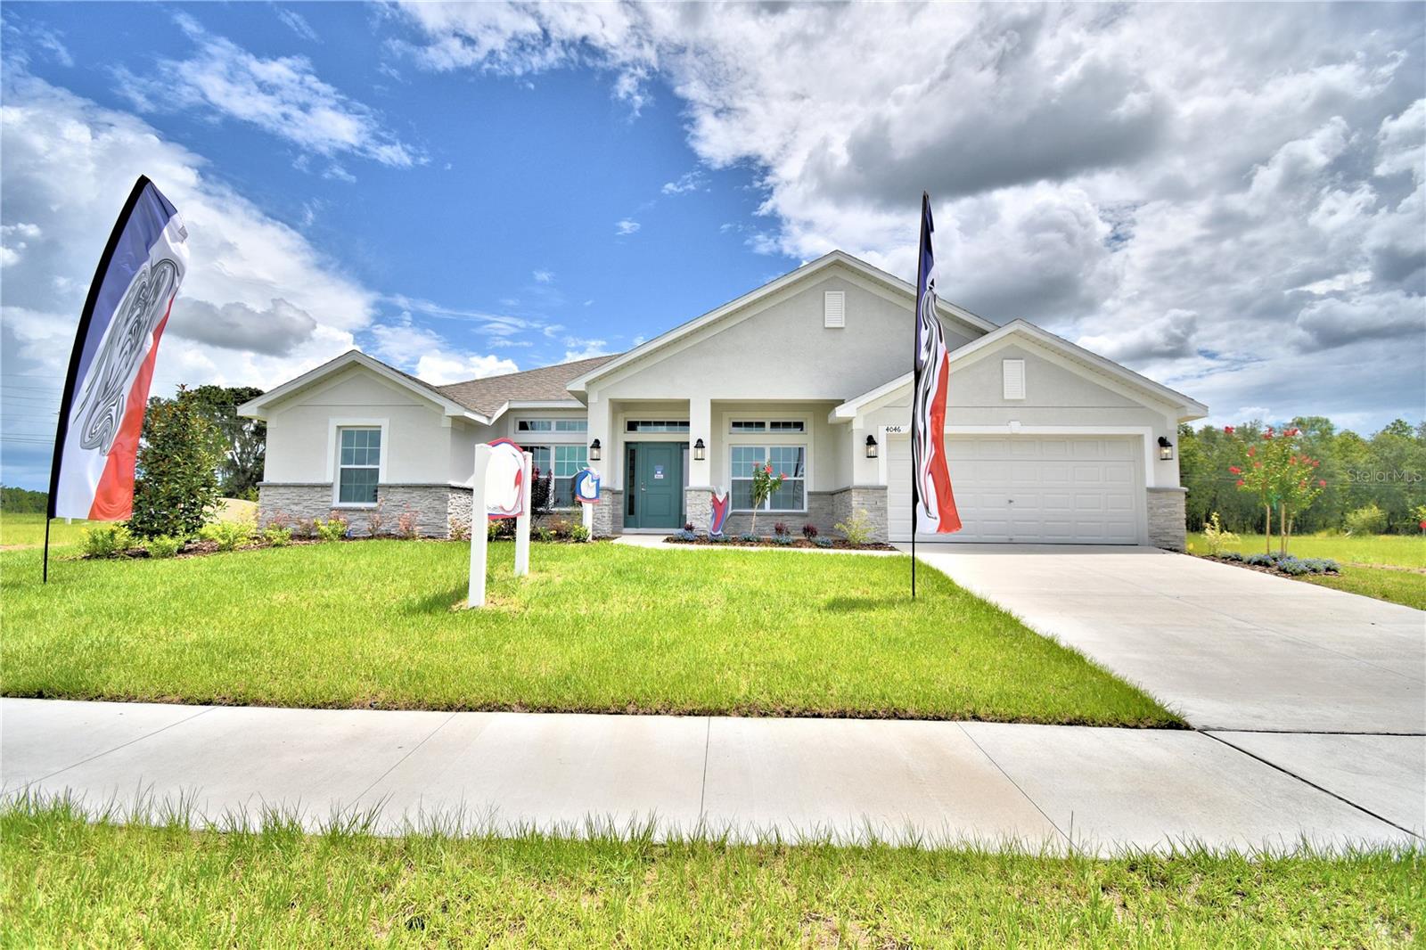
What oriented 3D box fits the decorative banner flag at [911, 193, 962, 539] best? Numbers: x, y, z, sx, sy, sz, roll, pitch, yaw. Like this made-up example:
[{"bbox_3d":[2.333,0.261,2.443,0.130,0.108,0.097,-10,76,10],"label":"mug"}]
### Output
[{"bbox_3d":[2.685,-1.473,7.276,0.700,4.360,0.280,4,-5,-39],"label":"decorative banner flag"}]

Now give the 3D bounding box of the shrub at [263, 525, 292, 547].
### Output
[{"bbox_3d":[-8.173,1.152,11.172,0.460,0.420,0.460,3,-5,-36],"label":"shrub"}]

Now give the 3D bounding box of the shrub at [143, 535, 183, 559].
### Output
[{"bbox_3d":[-8.594,1.122,9.284,0.460,0.360,0.460,4,-6,-42],"label":"shrub"}]

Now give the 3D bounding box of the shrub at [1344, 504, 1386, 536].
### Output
[{"bbox_3d":[34.722,2.397,31.586,1.550,1.710,1.550,4,-6,-42],"label":"shrub"}]

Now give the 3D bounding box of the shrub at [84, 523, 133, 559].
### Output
[{"bbox_3d":[-9.490,1.031,9.325,0.560,0.560,0.560,-4,-6,45],"label":"shrub"}]

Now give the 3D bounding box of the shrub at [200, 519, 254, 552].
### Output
[{"bbox_3d":[-8.328,1.030,10.183,0.720,0.570,0.720,4,-5,-39],"label":"shrub"}]

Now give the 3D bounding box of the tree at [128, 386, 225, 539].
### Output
[{"bbox_3d":[-9.313,-0.159,10.307,1.220,2.810,1.220,4,-6,-42],"label":"tree"}]

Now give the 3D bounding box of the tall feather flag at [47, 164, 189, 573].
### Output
[{"bbox_3d":[-7.462,-1.306,7.450,0.250,5.100,0.950,-3,-6,43],"label":"tall feather flag"}]

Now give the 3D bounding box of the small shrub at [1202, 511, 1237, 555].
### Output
[{"bbox_3d":[8.972,1.043,10.512,0.490,0.790,0.490,-3,-5,40],"label":"small shrub"}]

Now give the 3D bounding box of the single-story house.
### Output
[{"bbox_3d":[0.065,-1.183,19.849,18.850,6.200,17.000,0,-4,2],"label":"single-story house"}]

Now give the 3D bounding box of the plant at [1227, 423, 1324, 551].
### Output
[{"bbox_3d":[9.719,0.279,10.237,1.200,2.310,1.200,-3,-6,43],"label":"plant"}]

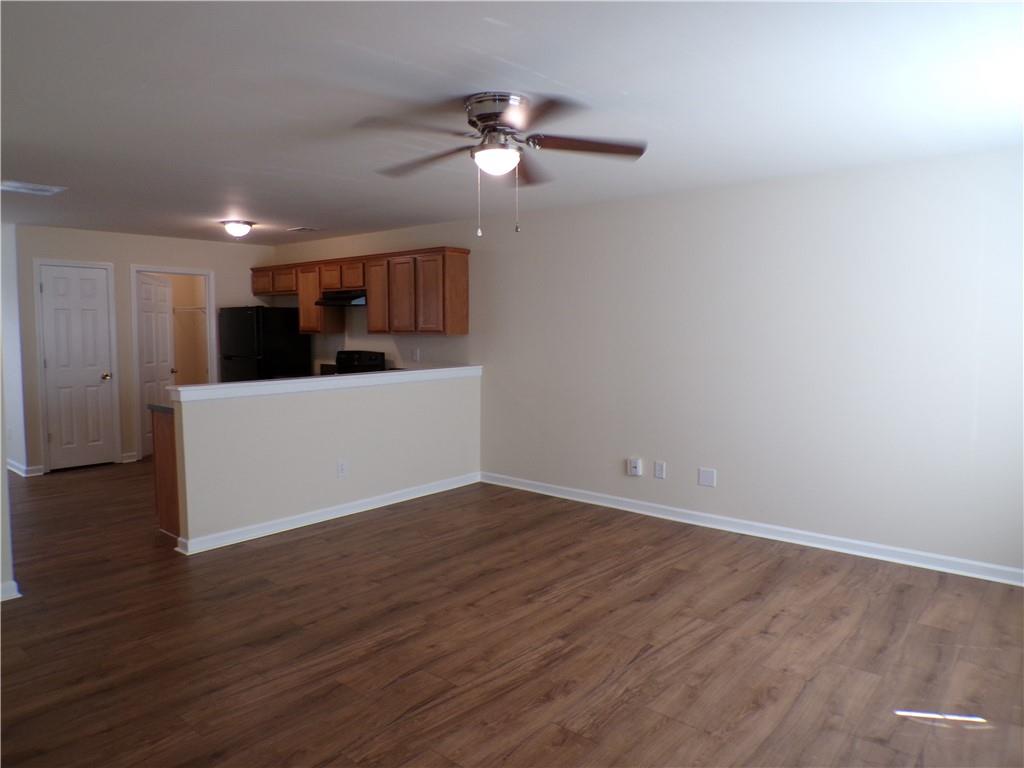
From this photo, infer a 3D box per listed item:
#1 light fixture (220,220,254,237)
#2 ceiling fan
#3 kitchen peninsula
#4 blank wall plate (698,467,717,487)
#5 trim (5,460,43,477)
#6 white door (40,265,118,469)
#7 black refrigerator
[{"bbox_3d":[-2.555,-1.450,6.632,0.330,0.140,0.330,4,6,40],"label":"light fixture"},{"bbox_3d":[-0.069,-1.061,3.092,1.300,0.330,1.320,4,6,40],"label":"ceiling fan"},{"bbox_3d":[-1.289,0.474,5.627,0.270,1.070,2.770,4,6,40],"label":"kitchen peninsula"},{"bbox_3d":[1.425,0.683,5.180,0.125,0.122,0.008,4,6,40],"label":"blank wall plate"},{"bbox_3d":[-4.930,0.840,7.184,0.640,0.095,0.140,4,6,40],"label":"trim"},{"bbox_3d":[-4.427,-0.149,7.258,0.045,2.030,0.615,4,6,40],"label":"white door"},{"bbox_3d":[-2.818,-0.041,8.209,0.770,1.670,0.690,4,6,40],"label":"black refrigerator"}]

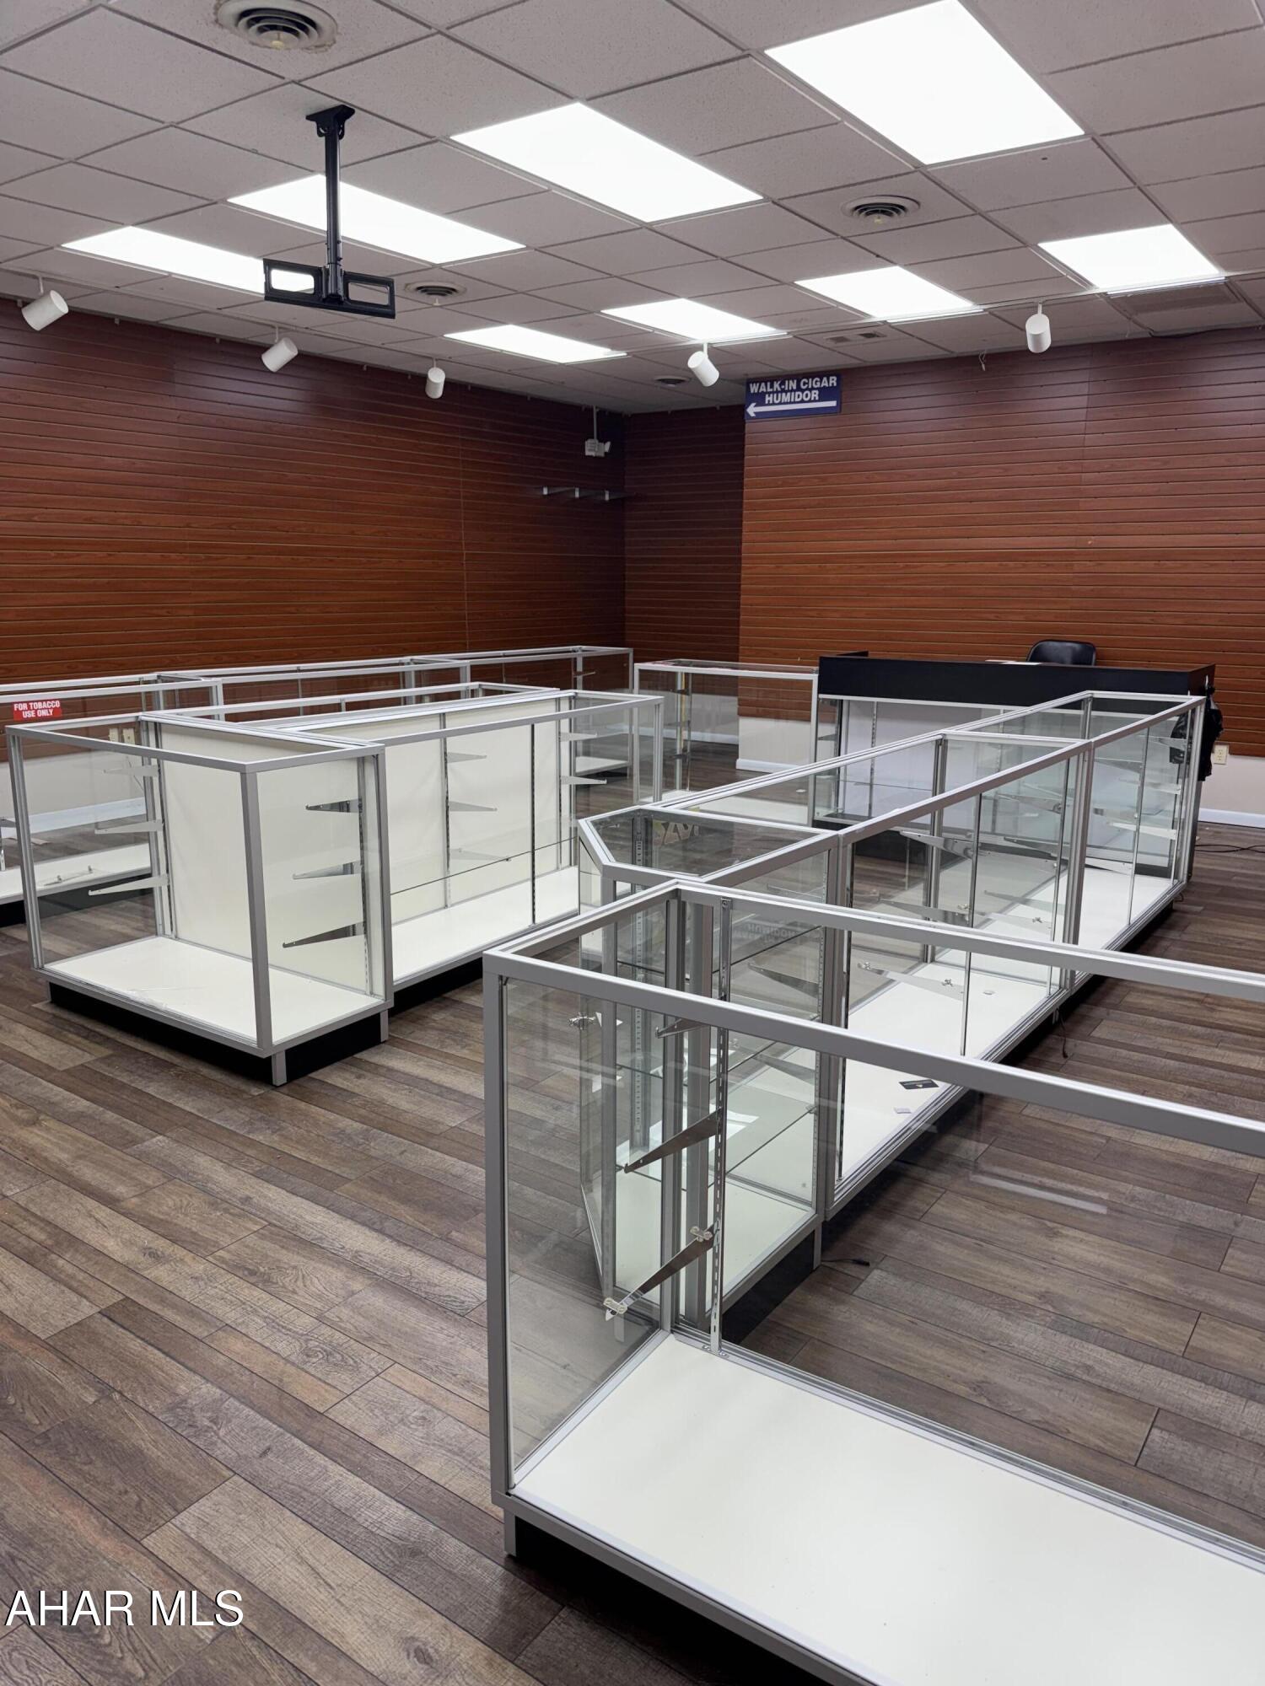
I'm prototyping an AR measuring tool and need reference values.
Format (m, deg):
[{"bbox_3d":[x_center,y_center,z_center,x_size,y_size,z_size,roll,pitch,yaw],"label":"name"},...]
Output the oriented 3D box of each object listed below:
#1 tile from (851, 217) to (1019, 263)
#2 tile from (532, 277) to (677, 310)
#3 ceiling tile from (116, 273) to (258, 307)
[{"bbox_3d":[1.333,-2.650,5.138,0.600,0.020,0.600,10,16,35],"label":"tile"},{"bbox_3d":[-0.157,-2.910,6.180,0.600,0.020,0.600,10,16,35],"label":"tile"},{"bbox_3d":[-2.361,-2.946,6.279,0.600,0.020,0.600,10,16,35],"label":"ceiling tile"}]

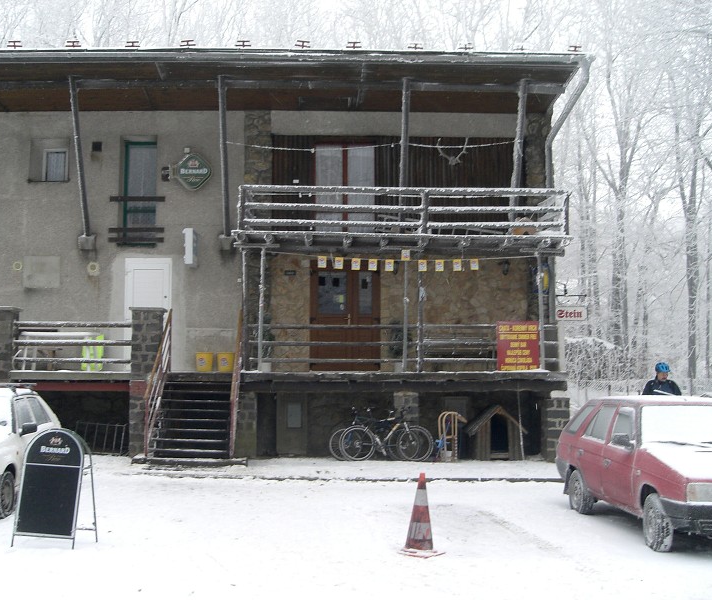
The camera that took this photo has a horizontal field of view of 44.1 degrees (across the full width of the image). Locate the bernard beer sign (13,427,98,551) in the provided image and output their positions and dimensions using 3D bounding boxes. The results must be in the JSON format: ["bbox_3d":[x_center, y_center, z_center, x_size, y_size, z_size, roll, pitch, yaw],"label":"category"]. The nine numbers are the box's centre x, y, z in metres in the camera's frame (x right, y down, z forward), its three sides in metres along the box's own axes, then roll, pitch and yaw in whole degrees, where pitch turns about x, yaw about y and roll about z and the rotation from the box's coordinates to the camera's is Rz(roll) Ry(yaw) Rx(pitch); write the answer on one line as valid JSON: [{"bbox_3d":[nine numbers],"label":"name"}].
[{"bbox_3d":[-3.025,1.885,8.886,0.660,1.149,0.430,-1,-5,14],"label":"bernard beer sign"}]

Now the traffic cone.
[{"bbox_3d":[0.622,2.004,8.272,0.340,0.760,0.340,-5,-7,45],"label":"traffic cone"}]

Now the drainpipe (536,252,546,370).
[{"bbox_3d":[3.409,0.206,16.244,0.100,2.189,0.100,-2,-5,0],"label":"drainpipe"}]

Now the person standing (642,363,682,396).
[{"bbox_3d":[4.387,1.824,12.486,0.530,1.872,0.400,-1,-5,7],"label":"person standing"}]

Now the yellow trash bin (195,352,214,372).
[{"bbox_3d":[-2.931,1.210,17.009,0.336,0.379,0.336,0,-5,0],"label":"yellow trash bin"}]

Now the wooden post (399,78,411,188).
[{"bbox_3d":[0.977,-2.906,17.938,0.135,3.151,0.135,0,19,-2],"label":"wooden post"}]

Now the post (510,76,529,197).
[{"bbox_3d":[3.337,-2.926,18.090,0.150,3.166,0.150,0,19,-2],"label":"post"}]

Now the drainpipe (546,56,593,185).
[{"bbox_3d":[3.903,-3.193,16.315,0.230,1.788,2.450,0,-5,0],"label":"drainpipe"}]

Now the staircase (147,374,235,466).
[{"bbox_3d":[-2.920,2.167,16.070,1.547,1.600,1.700,0,-5,-1],"label":"staircase"}]

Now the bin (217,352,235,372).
[{"bbox_3d":[-2.518,1.210,17.009,0.330,0.379,0.330,0,-5,0],"label":"bin"}]

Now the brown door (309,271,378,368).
[{"bbox_3d":[-0.207,0.326,17.317,1.394,2.200,0.120,0,-5,0],"label":"brown door"}]

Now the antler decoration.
[{"bbox_3d":[2.050,-3.128,18.560,0.687,0.582,0.280,0,-5,-2],"label":"antler decoration"}]

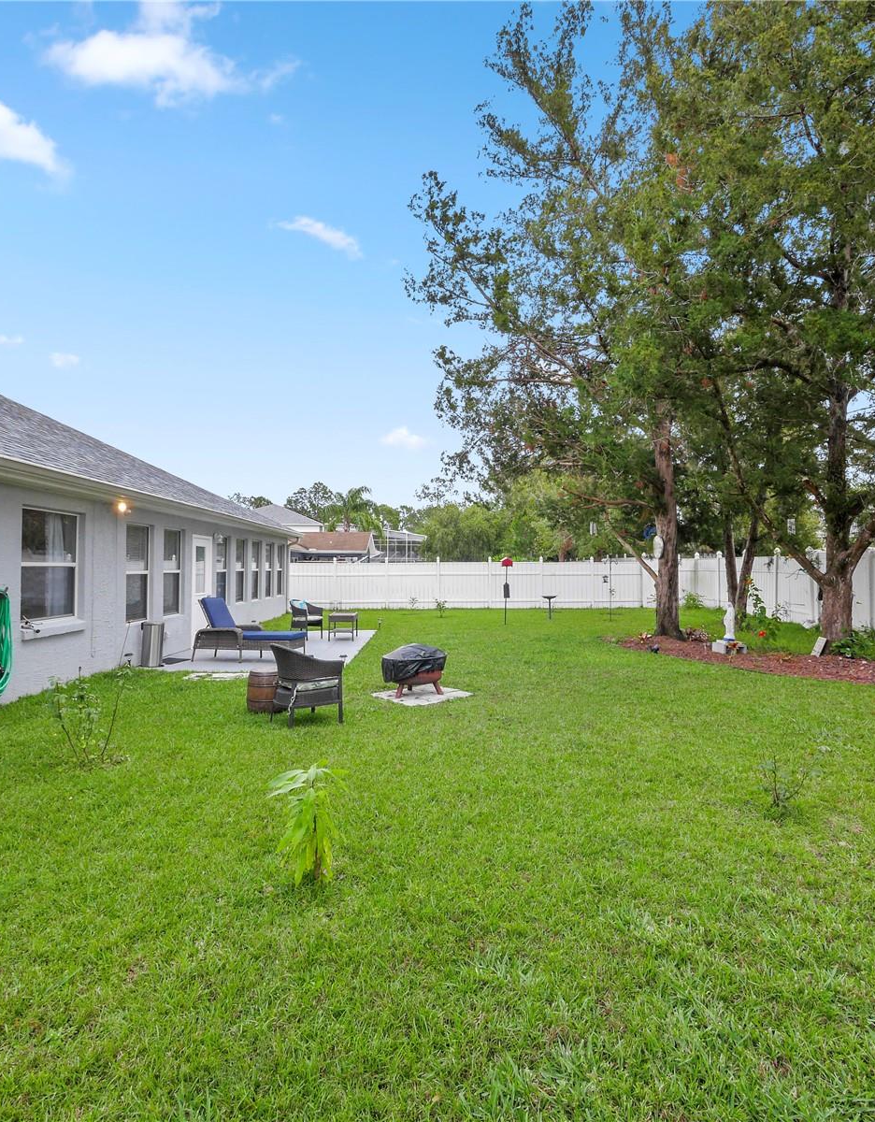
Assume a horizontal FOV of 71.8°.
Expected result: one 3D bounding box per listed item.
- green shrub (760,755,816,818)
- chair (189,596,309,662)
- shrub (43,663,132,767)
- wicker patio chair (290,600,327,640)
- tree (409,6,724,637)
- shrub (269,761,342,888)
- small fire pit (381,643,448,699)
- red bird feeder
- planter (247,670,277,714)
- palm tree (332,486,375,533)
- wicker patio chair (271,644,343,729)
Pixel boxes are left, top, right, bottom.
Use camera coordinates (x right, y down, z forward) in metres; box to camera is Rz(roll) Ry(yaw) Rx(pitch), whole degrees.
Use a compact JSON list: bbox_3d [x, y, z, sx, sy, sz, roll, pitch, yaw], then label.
[{"bbox_3d":[2.201,1.411,3.872,0.320,0.370,0.310,0,-1,0],"label":"green shrub"},{"bbox_3d":[-3.087,1.131,10.026,1.800,1.040,0.690,0,-1,13],"label":"chair"},{"bbox_3d":[-2.718,1.192,4.754,0.610,0.760,0.570,0,-1,0],"label":"shrub"},{"bbox_3d":[-2.868,1.280,13.305,0.640,0.800,0.620,0,-1,33],"label":"wicker patio chair"},{"bbox_3d":[2.984,-5.082,13.278,6.800,13.500,6.400,0,-1,0],"label":"tree"},{"bbox_3d":[-0.638,1.287,3.033,0.400,0.590,0.400,0,-1,0],"label":"shrub"},{"bbox_3d":[-0.259,1.325,7.423,0.780,0.580,0.780,0,-1,0],"label":"small fire pit"},{"bbox_3d":[1.935,0.831,16.911,0.310,1.850,0.290,0,-1,0],"label":"red bird feeder"},{"bbox_3d":[-1.849,1.397,6.583,0.440,0.440,0.440,0,-1,0],"label":"planter"},{"bbox_3d":[-6.979,-1.966,49.048,4.000,8.200,4.000,0,-1,0],"label":"palm tree"},{"bbox_3d":[-1.338,1.229,6.104,0.620,0.770,0.600,1,-1,-37],"label":"wicker patio chair"}]

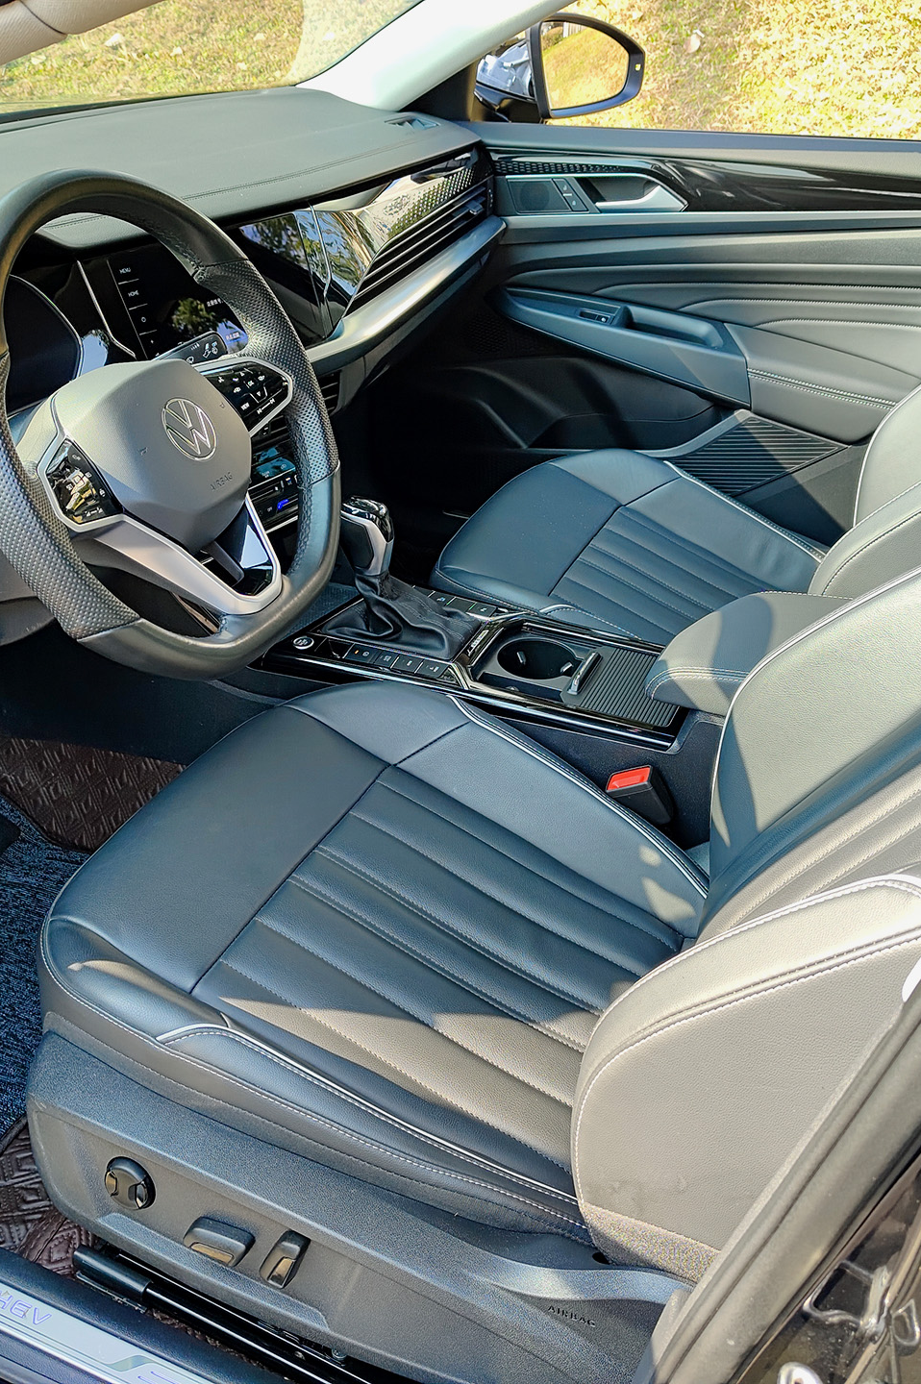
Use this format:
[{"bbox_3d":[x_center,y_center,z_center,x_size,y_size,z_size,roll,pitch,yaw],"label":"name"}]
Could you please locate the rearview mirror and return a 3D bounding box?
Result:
[{"bbox_3d":[0.153,-0.959,1.977,0.150,0.155,0.215,24,41,34],"label":"rearview mirror"}]

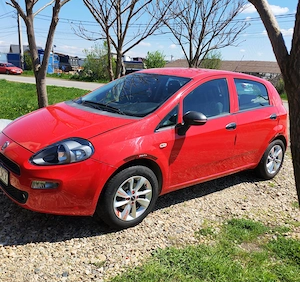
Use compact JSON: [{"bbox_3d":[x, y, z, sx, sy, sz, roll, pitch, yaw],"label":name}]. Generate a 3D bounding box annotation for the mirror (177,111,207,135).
[{"bbox_3d":[0.396,-0.159,2.950,0.210,0.235,0.210,-7,18,-40],"label":"mirror"}]

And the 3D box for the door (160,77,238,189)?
[{"bbox_3d":[0.558,-0.113,3.319,1.120,1.170,0.230,-7,18,-40],"label":"door"}]

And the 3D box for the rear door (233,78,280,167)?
[{"bbox_3d":[1.316,-0.226,3.953,1.000,1.130,0.230,-7,18,-40],"label":"rear door"}]

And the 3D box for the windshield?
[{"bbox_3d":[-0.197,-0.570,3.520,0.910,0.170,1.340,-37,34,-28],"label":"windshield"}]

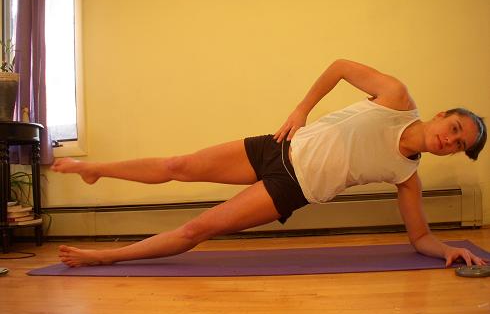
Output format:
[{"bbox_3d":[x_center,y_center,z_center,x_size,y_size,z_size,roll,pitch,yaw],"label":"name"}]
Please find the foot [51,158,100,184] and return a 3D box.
[{"bbox_3d":[-0.686,0.055,2.190,0.220,0.090,0.088,14,25,-21],"label":"foot"}]

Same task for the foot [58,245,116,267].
[{"bbox_3d":[-0.671,0.418,2.250,0.230,0.090,0.095,0,-8,-39],"label":"foot"}]

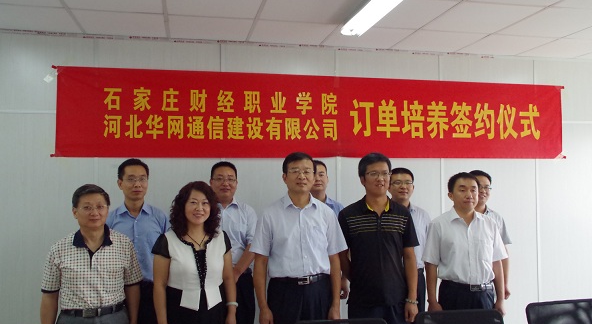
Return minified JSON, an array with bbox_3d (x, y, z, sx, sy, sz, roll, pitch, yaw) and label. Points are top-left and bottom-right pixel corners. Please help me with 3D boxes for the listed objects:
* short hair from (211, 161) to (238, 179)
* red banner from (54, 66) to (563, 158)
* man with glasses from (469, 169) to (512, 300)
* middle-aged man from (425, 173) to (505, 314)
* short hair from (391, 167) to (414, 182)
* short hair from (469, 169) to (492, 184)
[{"bbox_3d":[-0.474,0.064,3.268,0.165,0.135,0.190,0,-2,-8],"label":"short hair"},{"bbox_3d":[0.347,-0.365,4.028,4.298,0.648,0.030,0,-2,-12],"label":"red banner"},{"bbox_3d":[1.359,0.893,3.622,0.470,1.661,0.270,-1,-2,2],"label":"man with glasses"},{"bbox_3d":[1.051,0.887,3.042,0.490,1.638,0.280,-1,-2,4],"label":"middle-aged man"},{"bbox_3d":[0.775,0.109,3.578,0.160,0.130,0.185,-1,-2,3],"label":"short hair"},{"bbox_3d":[1.376,0.128,3.668,0.160,0.130,0.185,-1,-2,4],"label":"short hair"}]

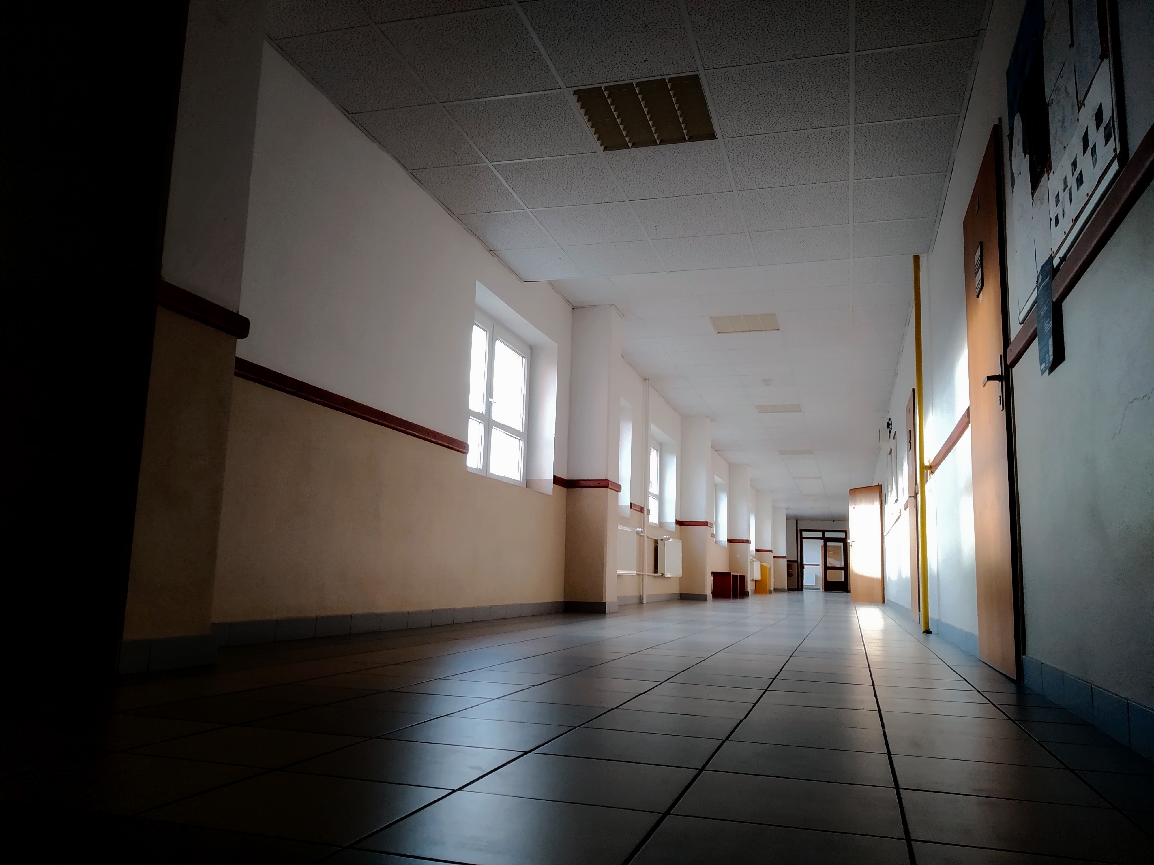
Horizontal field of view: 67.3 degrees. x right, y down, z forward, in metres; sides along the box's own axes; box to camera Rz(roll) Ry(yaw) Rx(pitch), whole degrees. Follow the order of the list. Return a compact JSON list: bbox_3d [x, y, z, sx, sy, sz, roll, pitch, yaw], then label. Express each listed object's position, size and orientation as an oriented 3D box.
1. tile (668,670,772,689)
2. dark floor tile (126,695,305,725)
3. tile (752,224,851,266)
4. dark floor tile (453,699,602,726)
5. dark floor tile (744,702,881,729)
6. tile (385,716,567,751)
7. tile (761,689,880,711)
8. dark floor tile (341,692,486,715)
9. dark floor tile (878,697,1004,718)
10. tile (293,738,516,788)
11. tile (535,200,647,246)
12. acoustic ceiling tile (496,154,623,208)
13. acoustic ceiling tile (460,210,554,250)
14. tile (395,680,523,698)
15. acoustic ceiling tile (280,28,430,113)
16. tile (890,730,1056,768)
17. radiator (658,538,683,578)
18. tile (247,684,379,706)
[{"bbox_3d":[0.441,0.766,2.651,0.293,0.010,0.285,-1,-10,17],"label":"tile"},{"bbox_3d":[-0.760,0.599,1.862,0.297,0.010,0.288,-1,-10,17],"label":"dark floor tile"},{"bbox_3d":[1.495,-1.251,5.777,0.620,0.016,0.612,-1,-10,17],"label":"tile"},{"bbox_3d":[-0.096,0.629,1.932,0.293,0.010,0.285,-1,-10,17],"label":"dark floor tile"},{"bbox_3d":[0.562,0.675,2.057,0.298,0.010,0.293,-1,-10,17],"label":"dark floor tile"},{"bbox_3d":[-0.185,0.589,1.686,0.298,0.010,0.295,-1,-10,17],"label":"tile"},{"bbox_3d":[0.638,0.713,2.294,0.293,0.010,0.285,-1,-10,17],"label":"tile"},{"bbox_3d":[-0.387,0.643,2.051,0.298,0.010,0.295,-1,-10,17],"label":"dark floor tile"},{"bbox_3d":[0.935,0.718,2.240,0.298,0.010,0.293,-1,-10,17],"label":"dark floor tile"},{"bbox_3d":[-0.270,0.542,1.416,0.298,0.010,0.293,-1,-10,17],"label":"tile"},{"bbox_3d":[0.099,-1.268,5.318,0.600,0.018,0.600,-1,-10,17],"label":"tile"},{"bbox_3d":[-0.078,-1.367,4.751,0.600,0.018,0.600,-1,-10,17],"label":"acoustic ceiling tile"},{"bbox_3d":[-0.422,-1.293,5.617,0.460,0.016,0.600,-1,-10,17],"label":"acoustic ceiling tile"},{"bbox_3d":[-0.304,0.692,2.323,0.298,0.010,0.293,-1,-10,17],"label":"tile"},{"bbox_3d":[-0.960,-1.602,3.885,0.460,0.016,0.600,-1,-10,17],"label":"acoustic ceiling tile"},{"bbox_3d":[0.764,0.623,1.697,0.298,0.010,0.295,-1,-10,17],"label":"tile"},{"bbox_3d":[1.354,1.831,12.536,0.100,0.520,1.250,-1,-10,17],"label":"radiator"},{"bbox_3d":[-0.678,0.650,2.139,0.298,0.010,0.293,-1,-10,17],"label":"tile"}]

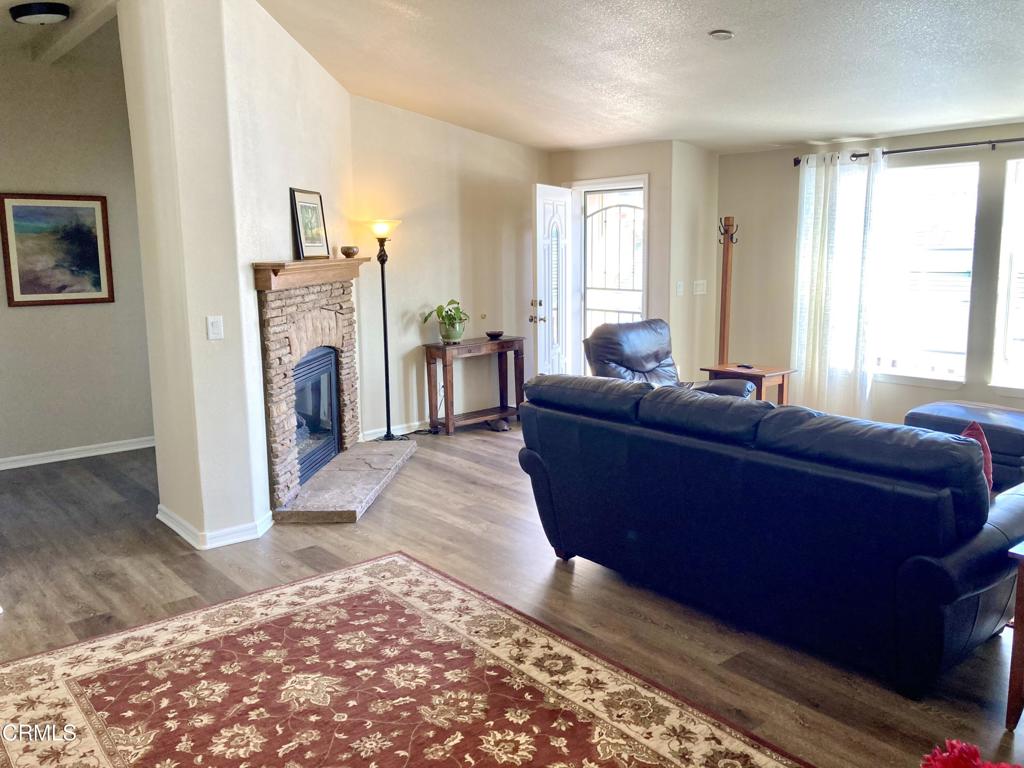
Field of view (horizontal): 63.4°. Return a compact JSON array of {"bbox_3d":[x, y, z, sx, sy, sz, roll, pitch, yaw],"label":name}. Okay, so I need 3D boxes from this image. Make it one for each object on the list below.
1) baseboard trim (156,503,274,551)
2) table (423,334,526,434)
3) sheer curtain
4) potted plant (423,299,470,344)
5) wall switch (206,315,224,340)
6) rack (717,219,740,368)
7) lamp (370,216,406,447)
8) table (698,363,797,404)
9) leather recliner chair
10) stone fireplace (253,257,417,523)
[{"bbox_3d":[-1.643,0.747,4.636,0.500,0.086,0.730,-9,12,-41],"label":"baseboard trim"},{"bbox_3d":[-0.311,0.002,7.211,0.930,0.732,0.340,-9,12,-41],"label":"table"},{"bbox_3d":[2.489,-0.676,6.415,0.120,2.150,0.700,-9,12,-41],"label":"sheer curtain"},{"bbox_3d":[-0.510,-0.518,6.983,0.340,0.375,0.310,-9,12,-41],"label":"potted plant"},{"bbox_3d":[-1.486,-0.282,4.153,0.074,0.116,0.012,-9,12,-41],"label":"wall switch"},{"bbox_3d":[1.784,-0.510,6.993,0.420,1.755,0.420,-9,12,-41],"label":"rack"},{"bbox_3d":[-1.000,-0.404,6.553,0.310,1.755,0.310,-1,9,0],"label":"lamp"},{"bbox_3d":[1.896,0.161,6.619,0.460,0.540,0.580,-9,12,-41],"label":"table"},{"bbox_3d":[1.174,0.074,5.841,0.930,0.970,0.980,-9,12,-41],"label":"leather recliner chair"},{"bbox_3d":[-1.078,-0.082,5.455,0.530,1.455,1.870,0,9,3],"label":"stone fireplace"}]

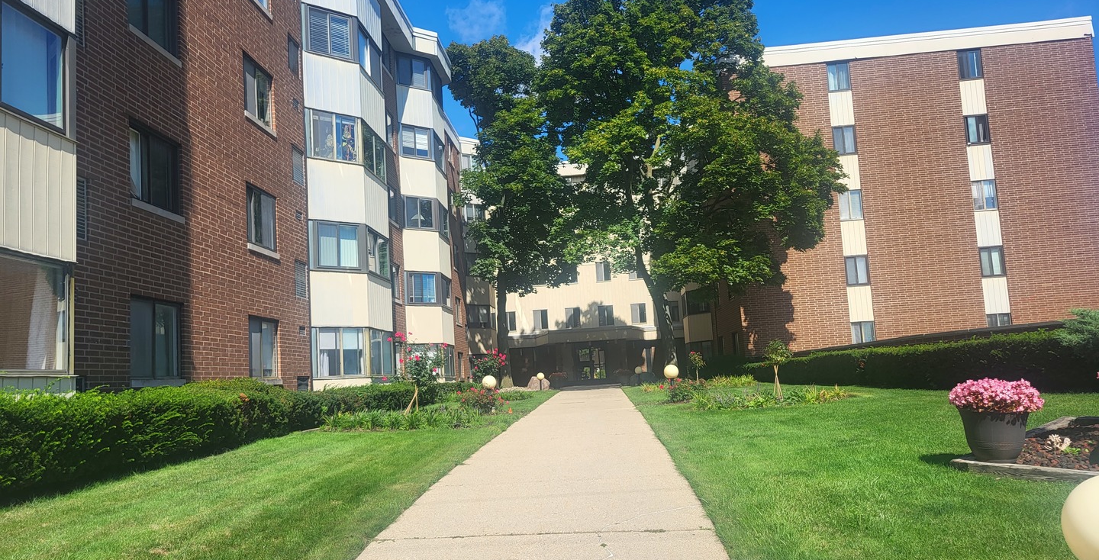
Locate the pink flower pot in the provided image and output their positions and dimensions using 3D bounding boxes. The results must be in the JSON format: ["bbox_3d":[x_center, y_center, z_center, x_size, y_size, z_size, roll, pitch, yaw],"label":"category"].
[{"bbox_3d":[4.123,1.434,7.660,0.660,0.500,0.660,-7,-7,28],"label":"pink flower pot"}]

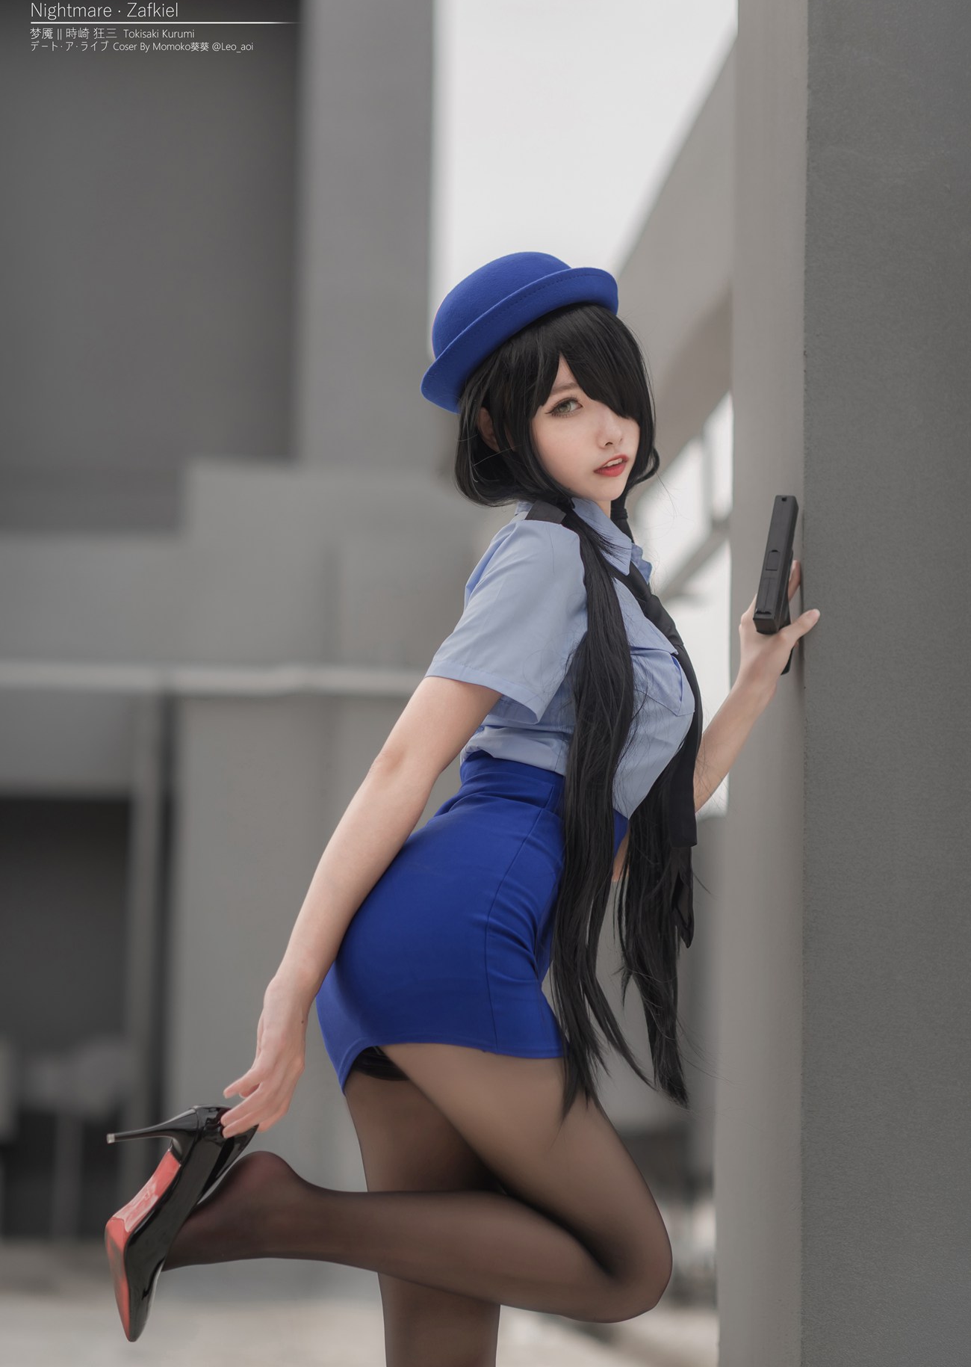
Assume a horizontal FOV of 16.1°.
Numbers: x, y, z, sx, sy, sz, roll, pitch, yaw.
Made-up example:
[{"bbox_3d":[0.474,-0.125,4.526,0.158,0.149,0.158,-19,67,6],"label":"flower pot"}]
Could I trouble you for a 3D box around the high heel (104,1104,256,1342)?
[{"bbox_3d":[-0.310,0.554,3.557,0.150,0.235,0.078,-8,18,-21],"label":"high heel"}]

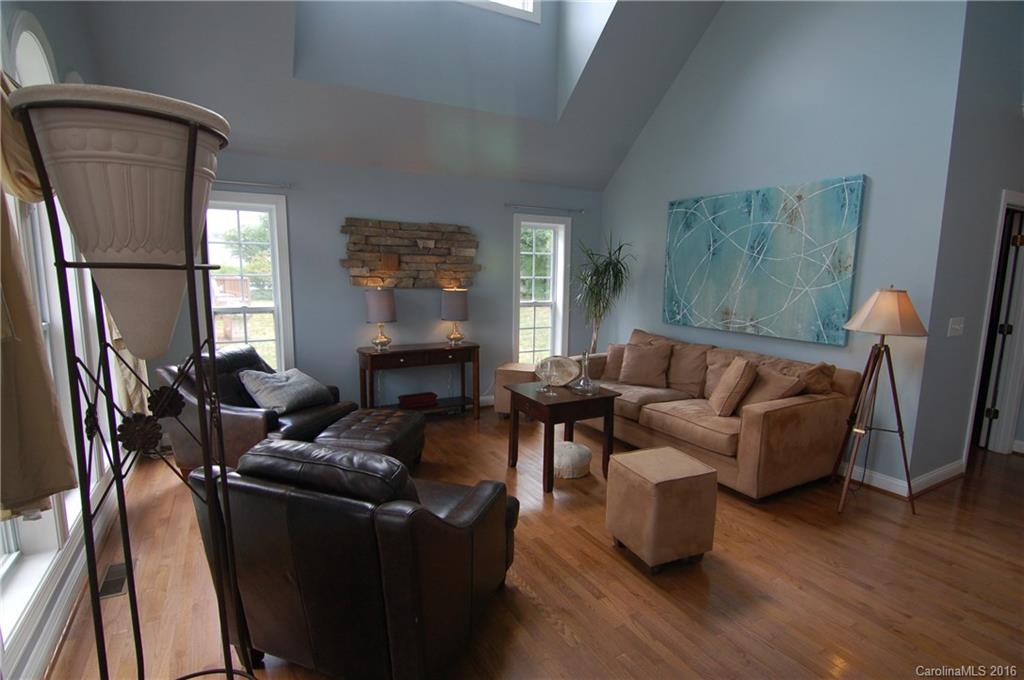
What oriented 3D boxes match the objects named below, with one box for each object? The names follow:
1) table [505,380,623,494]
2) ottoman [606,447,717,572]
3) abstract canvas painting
[{"bbox_3d":[0.362,0.694,3.644,0.635,0.628,0.593,-4,9,-27],"label":"table"},{"bbox_3d":[0.807,0.897,2.634,0.405,0.480,0.390,-3,9,-22],"label":"ottoman"},{"bbox_3d":[2.000,-0.657,4.146,0.049,1.216,1.701,-4,10,-31],"label":"abstract canvas painting"}]

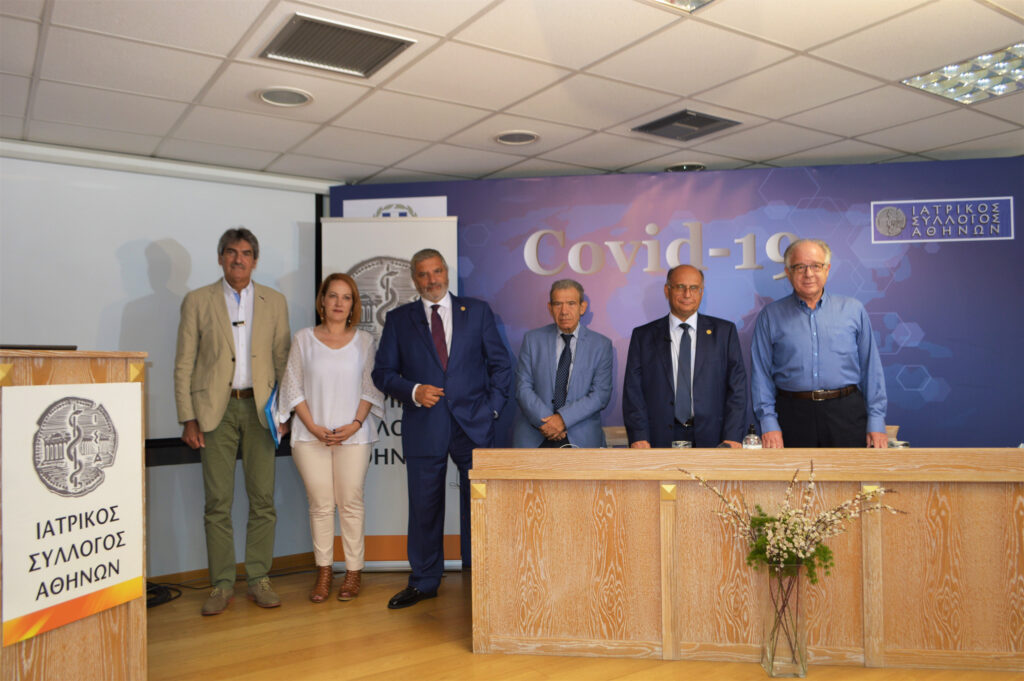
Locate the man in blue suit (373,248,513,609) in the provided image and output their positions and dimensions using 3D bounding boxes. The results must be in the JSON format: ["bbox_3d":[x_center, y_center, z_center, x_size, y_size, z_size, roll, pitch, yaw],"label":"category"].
[{"bbox_3d":[-0.345,0.421,3.904,0.700,1.777,0.420,-1,-1,6],"label":"man in blue suit"}]

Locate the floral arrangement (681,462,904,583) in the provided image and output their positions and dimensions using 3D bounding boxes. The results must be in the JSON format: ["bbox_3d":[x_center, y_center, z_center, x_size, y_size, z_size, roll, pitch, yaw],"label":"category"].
[{"bbox_3d":[1.049,0.681,2.870,0.840,0.450,0.380,-1,-1,6],"label":"floral arrangement"}]

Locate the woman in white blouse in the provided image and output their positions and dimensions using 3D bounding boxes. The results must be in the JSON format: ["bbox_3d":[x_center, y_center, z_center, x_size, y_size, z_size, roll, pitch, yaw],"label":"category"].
[{"bbox_3d":[-0.918,0.485,3.925,0.530,1.663,0.330,-1,-1,-7],"label":"woman in white blouse"}]

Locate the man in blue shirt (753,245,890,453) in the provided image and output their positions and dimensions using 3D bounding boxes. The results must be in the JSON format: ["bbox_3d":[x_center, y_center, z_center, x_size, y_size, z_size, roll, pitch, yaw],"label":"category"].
[{"bbox_3d":[1.456,0.404,3.604,0.630,1.761,0.380,-1,-1,14],"label":"man in blue shirt"}]

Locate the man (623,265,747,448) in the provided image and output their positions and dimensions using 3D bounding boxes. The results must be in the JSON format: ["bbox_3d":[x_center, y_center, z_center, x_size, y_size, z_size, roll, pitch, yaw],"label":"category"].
[{"bbox_3d":[0.854,0.462,3.745,0.610,1.663,0.380,-1,-1,10],"label":"man"}]

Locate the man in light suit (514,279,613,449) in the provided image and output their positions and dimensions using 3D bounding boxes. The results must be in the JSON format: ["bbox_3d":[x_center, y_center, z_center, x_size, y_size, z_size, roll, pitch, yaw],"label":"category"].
[{"bbox_3d":[0.268,0.496,3.846,0.490,1.611,0.350,-1,-1,7],"label":"man in light suit"}]

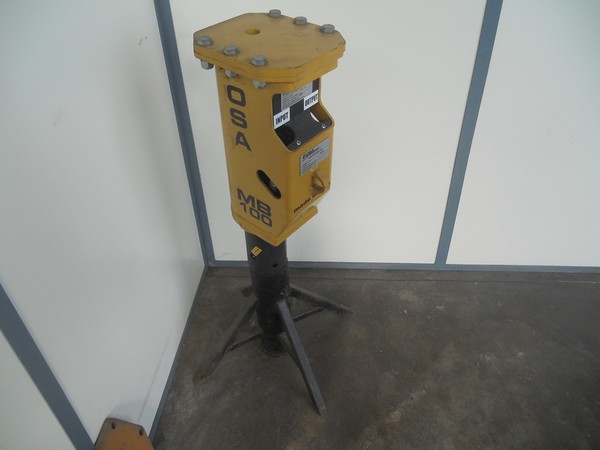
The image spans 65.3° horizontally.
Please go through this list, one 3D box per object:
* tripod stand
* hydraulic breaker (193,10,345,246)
[{"bbox_3d":[-0.095,0.225,1.706,0.520,0.638,0.520,10,38,15],"label":"tripod stand"},{"bbox_3d":[-0.076,-0.238,1.263,0.306,0.564,0.278,28,48,27],"label":"hydraulic breaker"}]

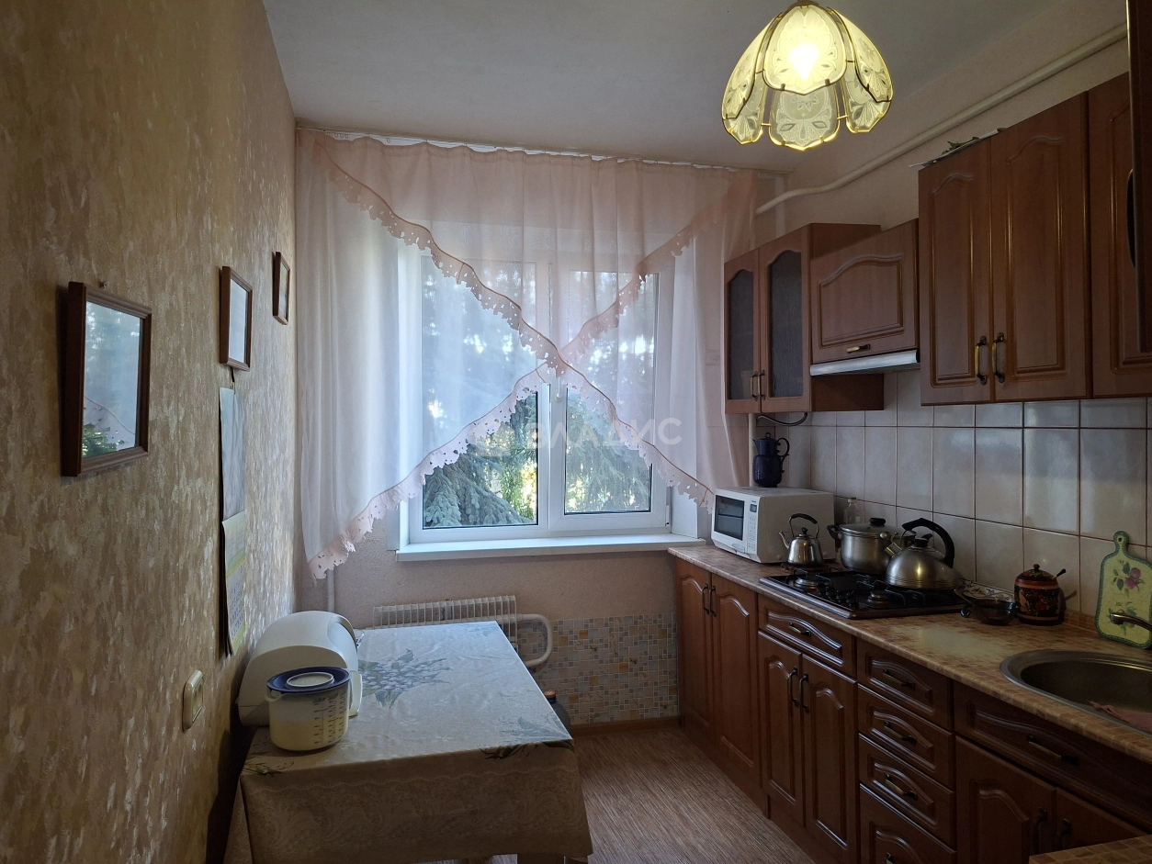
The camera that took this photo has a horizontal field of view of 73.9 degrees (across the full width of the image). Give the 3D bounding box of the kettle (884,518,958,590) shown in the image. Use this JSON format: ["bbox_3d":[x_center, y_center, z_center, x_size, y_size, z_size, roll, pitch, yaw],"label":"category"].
[{"bbox_3d":[1.183,0.408,2.619,0.232,0.226,0.222,0,0,12],"label":"kettle"}]

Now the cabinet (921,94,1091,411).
[{"bbox_3d":[1.293,-0.441,2.120,0.324,0.725,0.589,-1,0,-15],"label":"cabinet"}]

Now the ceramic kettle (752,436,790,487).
[{"bbox_3d":[0.927,0.138,3.635,0.167,0.263,0.128,0,0,6],"label":"ceramic kettle"}]

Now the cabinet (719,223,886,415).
[{"bbox_3d":[0.967,-0.448,3.346,0.324,0.725,0.739,-1,0,-15],"label":"cabinet"}]

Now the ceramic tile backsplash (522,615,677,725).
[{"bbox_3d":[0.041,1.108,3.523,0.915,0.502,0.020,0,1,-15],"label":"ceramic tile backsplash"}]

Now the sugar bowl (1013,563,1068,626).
[{"bbox_3d":[1.360,0.478,2.247,0.122,0.178,0.114,0,1,31],"label":"sugar bowl"}]

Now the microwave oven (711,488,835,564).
[{"bbox_3d":[0.897,0.417,3.521,0.353,0.282,0.430,-1,0,-15],"label":"microwave oven"}]

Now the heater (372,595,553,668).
[{"bbox_3d":[-0.490,0.911,3.305,0.735,0.383,0.090,-1,0,-15],"label":"heater"}]

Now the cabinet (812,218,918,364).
[{"bbox_3d":[1.138,-0.463,2.701,0.324,0.405,0.596,-1,0,-15],"label":"cabinet"}]

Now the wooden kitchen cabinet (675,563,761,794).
[{"bbox_3d":[0.854,0.975,3.308,0.565,0.757,0.770,-1,0,-15],"label":"wooden kitchen cabinet"}]

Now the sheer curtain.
[{"bbox_3d":[-0.129,-0.314,3.358,2.060,1.840,0.100,0,1,-15],"label":"sheer curtain"}]

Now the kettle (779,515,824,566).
[{"bbox_3d":[0.934,0.443,3.164,0.178,0.211,0.135,0,0,7],"label":"kettle"}]

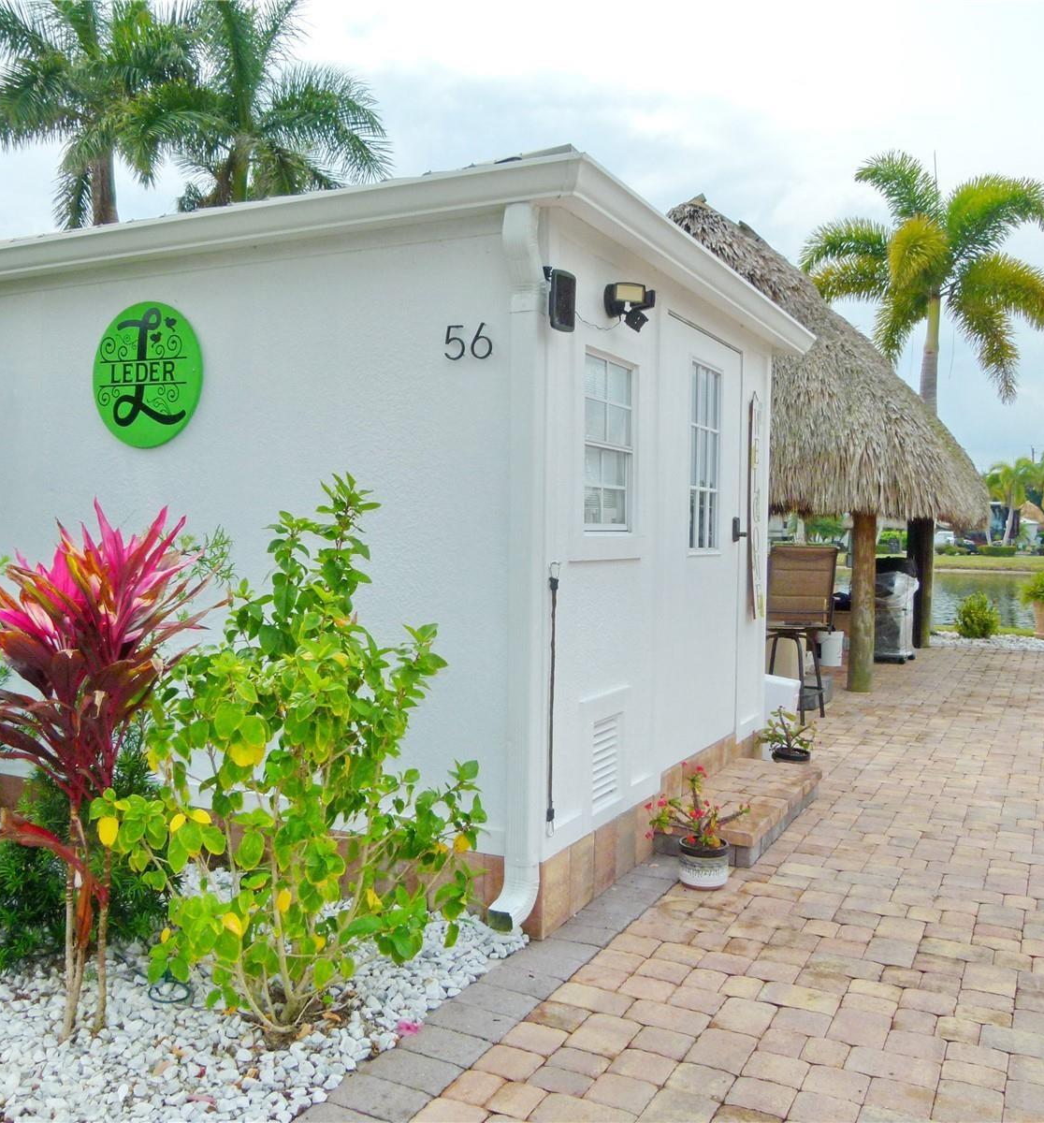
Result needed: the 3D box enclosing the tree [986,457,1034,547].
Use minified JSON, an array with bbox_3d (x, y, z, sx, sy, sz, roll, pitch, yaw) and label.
[{"bbox_3d":[35.680,-4.059,79.000,3.500,7.000,3.500,1,2,27],"label":"tree"}]

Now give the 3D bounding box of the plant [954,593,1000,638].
[{"bbox_3d":[6.236,0.736,14.800,0.630,0.620,0.600,1,2,22],"label":"plant"}]

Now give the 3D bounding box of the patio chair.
[{"bbox_3d":[2.010,0.545,8.032,0.570,1.270,0.640,0,2,-13],"label":"patio chair"}]

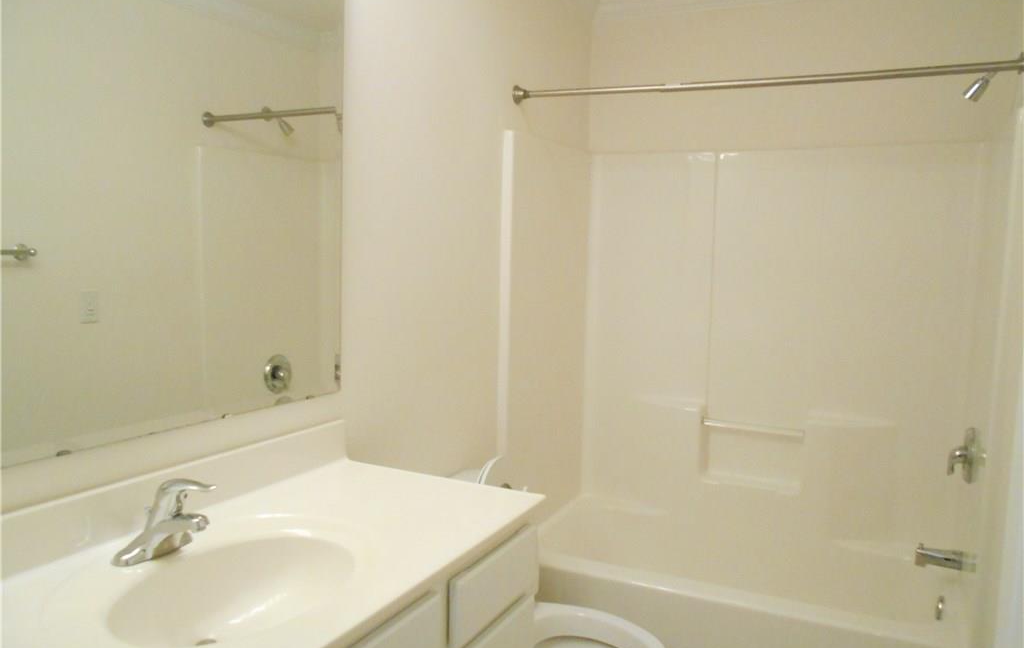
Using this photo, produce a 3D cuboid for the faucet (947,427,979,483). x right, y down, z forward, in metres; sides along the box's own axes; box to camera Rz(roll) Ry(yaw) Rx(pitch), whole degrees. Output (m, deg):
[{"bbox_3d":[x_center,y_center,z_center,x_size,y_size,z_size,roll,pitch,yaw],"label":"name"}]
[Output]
[{"bbox_3d":[1.461,0.430,2.506,0.070,0.184,0.184,4,6,26],"label":"faucet"}]

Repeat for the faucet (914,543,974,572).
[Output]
[{"bbox_3d":[1.410,0.774,2.540,0.136,0.079,0.055,4,6,26],"label":"faucet"}]

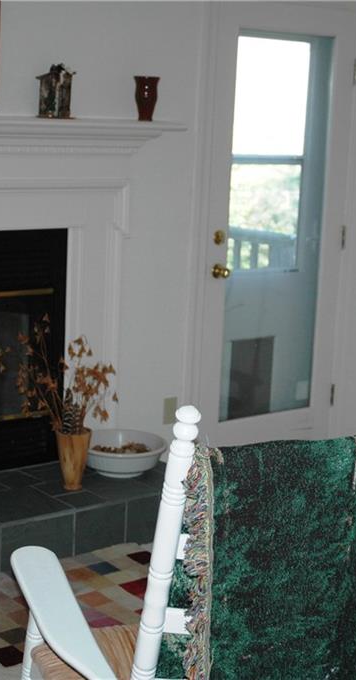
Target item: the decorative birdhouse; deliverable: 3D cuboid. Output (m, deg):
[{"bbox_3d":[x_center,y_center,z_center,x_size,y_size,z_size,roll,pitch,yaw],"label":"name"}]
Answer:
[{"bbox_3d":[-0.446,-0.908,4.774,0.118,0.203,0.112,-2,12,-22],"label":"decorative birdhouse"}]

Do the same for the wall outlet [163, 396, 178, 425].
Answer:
[{"bbox_3d":[-0.033,0.300,5.530,0.071,0.115,0.009,-6,14,-38],"label":"wall outlet"}]

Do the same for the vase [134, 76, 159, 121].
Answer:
[{"bbox_3d":[-0.121,-0.927,5.027,0.094,0.180,0.094,2,11,0],"label":"vase"}]

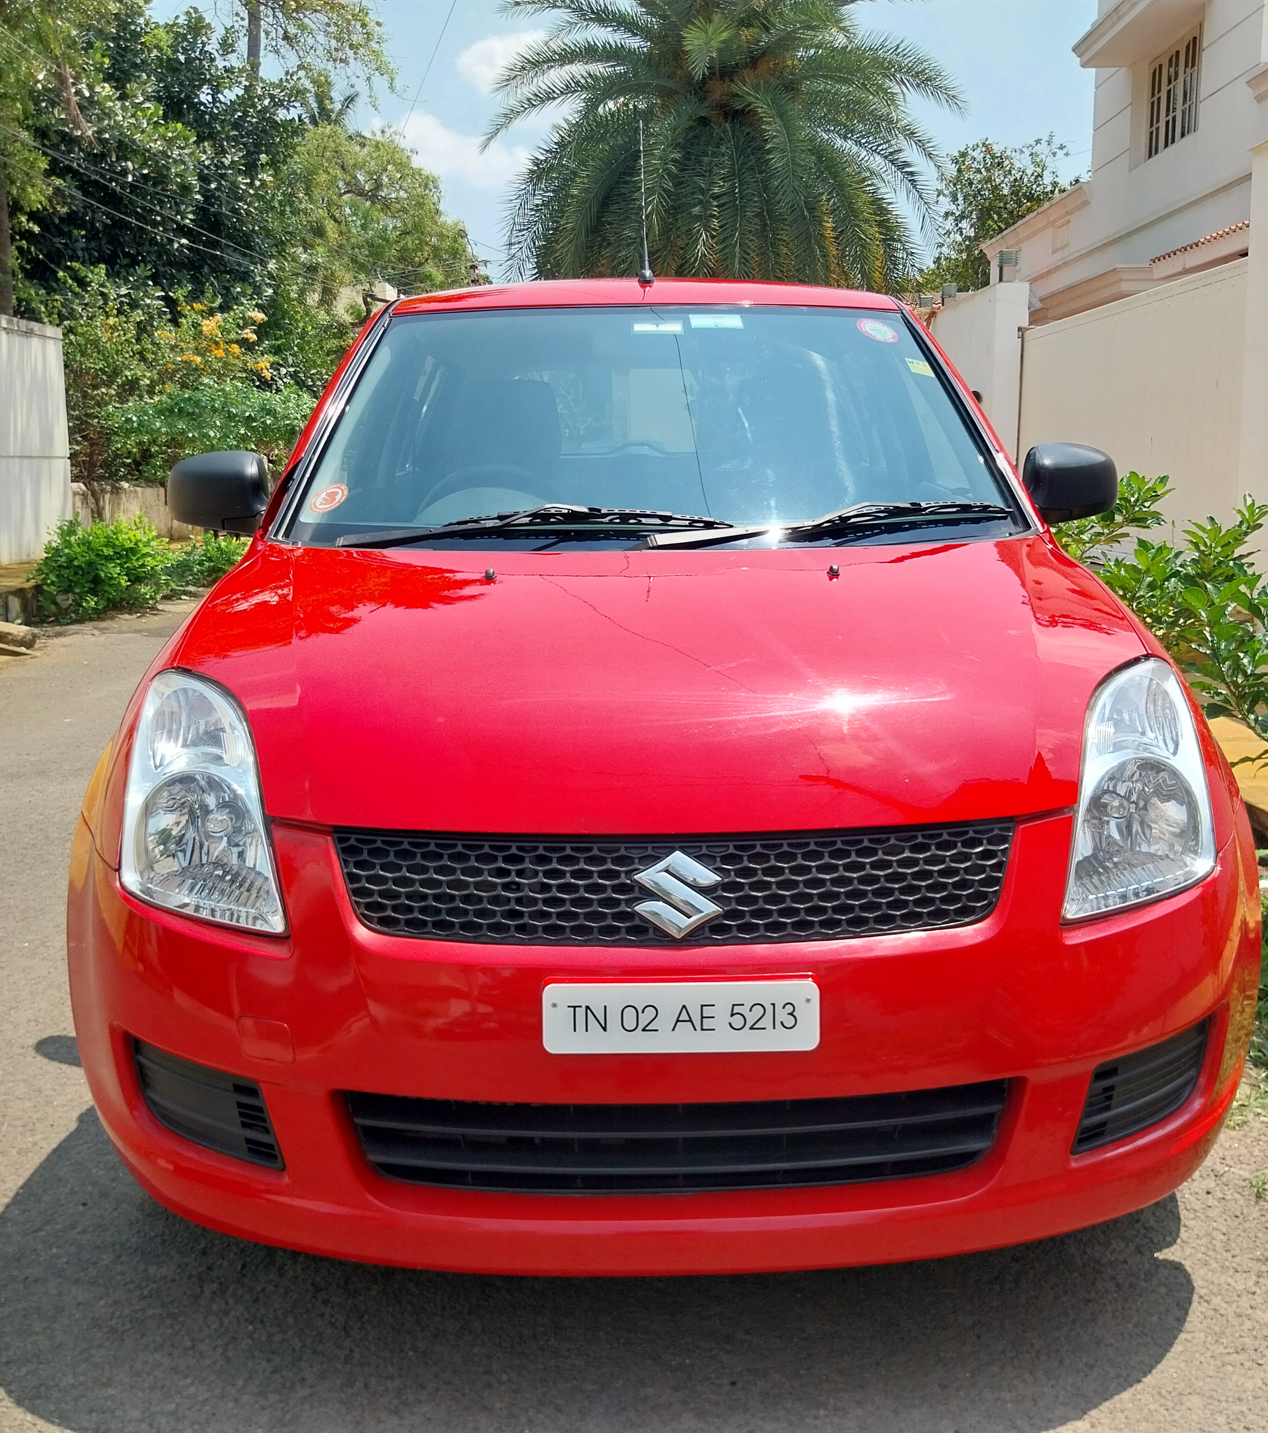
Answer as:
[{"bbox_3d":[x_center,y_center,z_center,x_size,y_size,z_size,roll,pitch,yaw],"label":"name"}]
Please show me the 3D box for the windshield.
[{"bbox_3d":[0.032,-0.557,2.756,1.380,0.132,0.832,-1,46,0],"label":"windshield"}]

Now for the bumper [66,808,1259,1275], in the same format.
[{"bbox_3d":[0.049,0.360,1.751,1.654,0.548,0.457,-1,10,0],"label":"bumper"}]

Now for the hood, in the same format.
[{"bbox_3d":[0.042,-0.084,2.018,1.401,0.213,1.035,-1,23,0],"label":"hood"}]

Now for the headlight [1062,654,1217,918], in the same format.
[{"bbox_3d":[0.621,0.076,1.815,0.279,0.274,0.365,-2,10,-9],"label":"headlight"}]

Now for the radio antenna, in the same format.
[{"bbox_3d":[0.020,-1.220,3.392,0.035,0.467,0.041,-1,-20,0],"label":"radio antenna"}]

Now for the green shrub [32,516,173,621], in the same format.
[{"bbox_3d":[-4.288,-1.185,11.563,1.045,0.771,0.964,-1,10,0],"label":"green shrub"}]

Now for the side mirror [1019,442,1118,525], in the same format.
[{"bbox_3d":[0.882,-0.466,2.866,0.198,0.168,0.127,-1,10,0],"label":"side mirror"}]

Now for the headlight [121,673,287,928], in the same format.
[{"bbox_3d":[-0.530,0.088,1.806,0.279,0.274,0.365,1,10,8],"label":"headlight"}]

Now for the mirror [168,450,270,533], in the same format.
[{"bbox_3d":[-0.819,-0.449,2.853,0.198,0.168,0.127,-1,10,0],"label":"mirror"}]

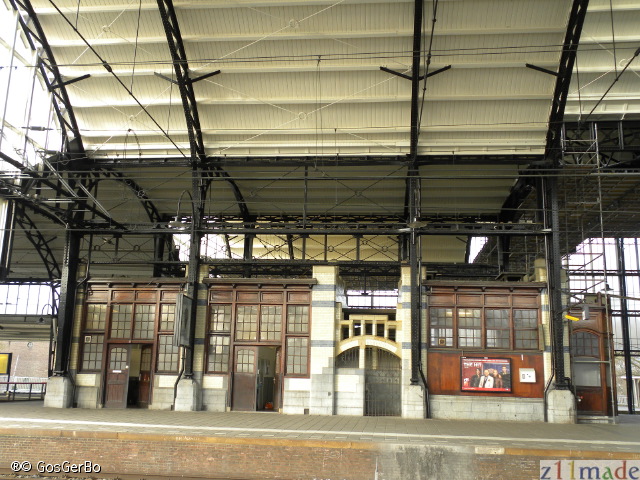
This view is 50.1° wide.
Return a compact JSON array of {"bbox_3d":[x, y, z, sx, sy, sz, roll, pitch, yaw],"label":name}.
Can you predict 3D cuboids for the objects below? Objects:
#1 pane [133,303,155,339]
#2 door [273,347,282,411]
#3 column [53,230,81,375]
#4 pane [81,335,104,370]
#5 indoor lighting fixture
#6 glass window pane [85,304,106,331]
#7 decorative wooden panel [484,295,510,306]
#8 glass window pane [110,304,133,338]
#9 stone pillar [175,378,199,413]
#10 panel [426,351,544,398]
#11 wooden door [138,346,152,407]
[{"bbox_3d":[-6.672,3.106,25.964,0.839,1.330,0.050,0,-11,5],"label":"pane"},{"bbox_3d":[-1.620,5.183,25.516,0.060,2.379,0.881,6,-11,-22],"label":"door"},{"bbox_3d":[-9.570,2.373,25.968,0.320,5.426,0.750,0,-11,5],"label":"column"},{"bbox_3d":[-8.825,4.390,26.656,0.908,1.361,0.050,1,-11,6],"label":"pane"},{"bbox_3d":[-5.007,-1.071,25.724,0.720,1.685,1.850,1,-11,6],"label":"indoor lighting fixture"},{"bbox_3d":[-8.797,3.041,26.909,0.864,1.032,0.050,1,-11,6],"label":"glass window pane"},{"bbox_3d":[6.437,2.203,24.829,0.959,0.463,0.060,0,-11,5],"label":"decorative wooden panel"},{"bbox_3d":[-7.765,3.198,26.779,0.897,1.356,0.050,1,-11,6],"label":"glass window pane"},{"bbox_3d":[-4.978,5.752,25.598,0.667,1.197,0.700,1,-11,6],"label":"stone pillar"},{"bbox_3d":[6.048,4.909,25.066,4.193,1.679,0.060,1,-11,6],"label":"panel"},{"bbox_3d":[-6.762,5.315,26.556,0.060,2.414,0.880,11,-14,-41],"label":"wooden door"}]

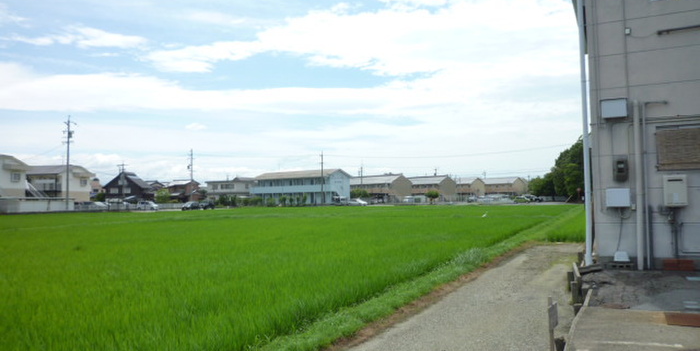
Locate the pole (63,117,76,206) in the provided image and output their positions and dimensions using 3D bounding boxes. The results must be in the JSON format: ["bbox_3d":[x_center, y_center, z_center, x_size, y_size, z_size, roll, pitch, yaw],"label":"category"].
[{"bbox_3d":[-41.062,-1.874,74.000,2.000,13.700,1.000,1,-3,-29],"label":"pole"}]

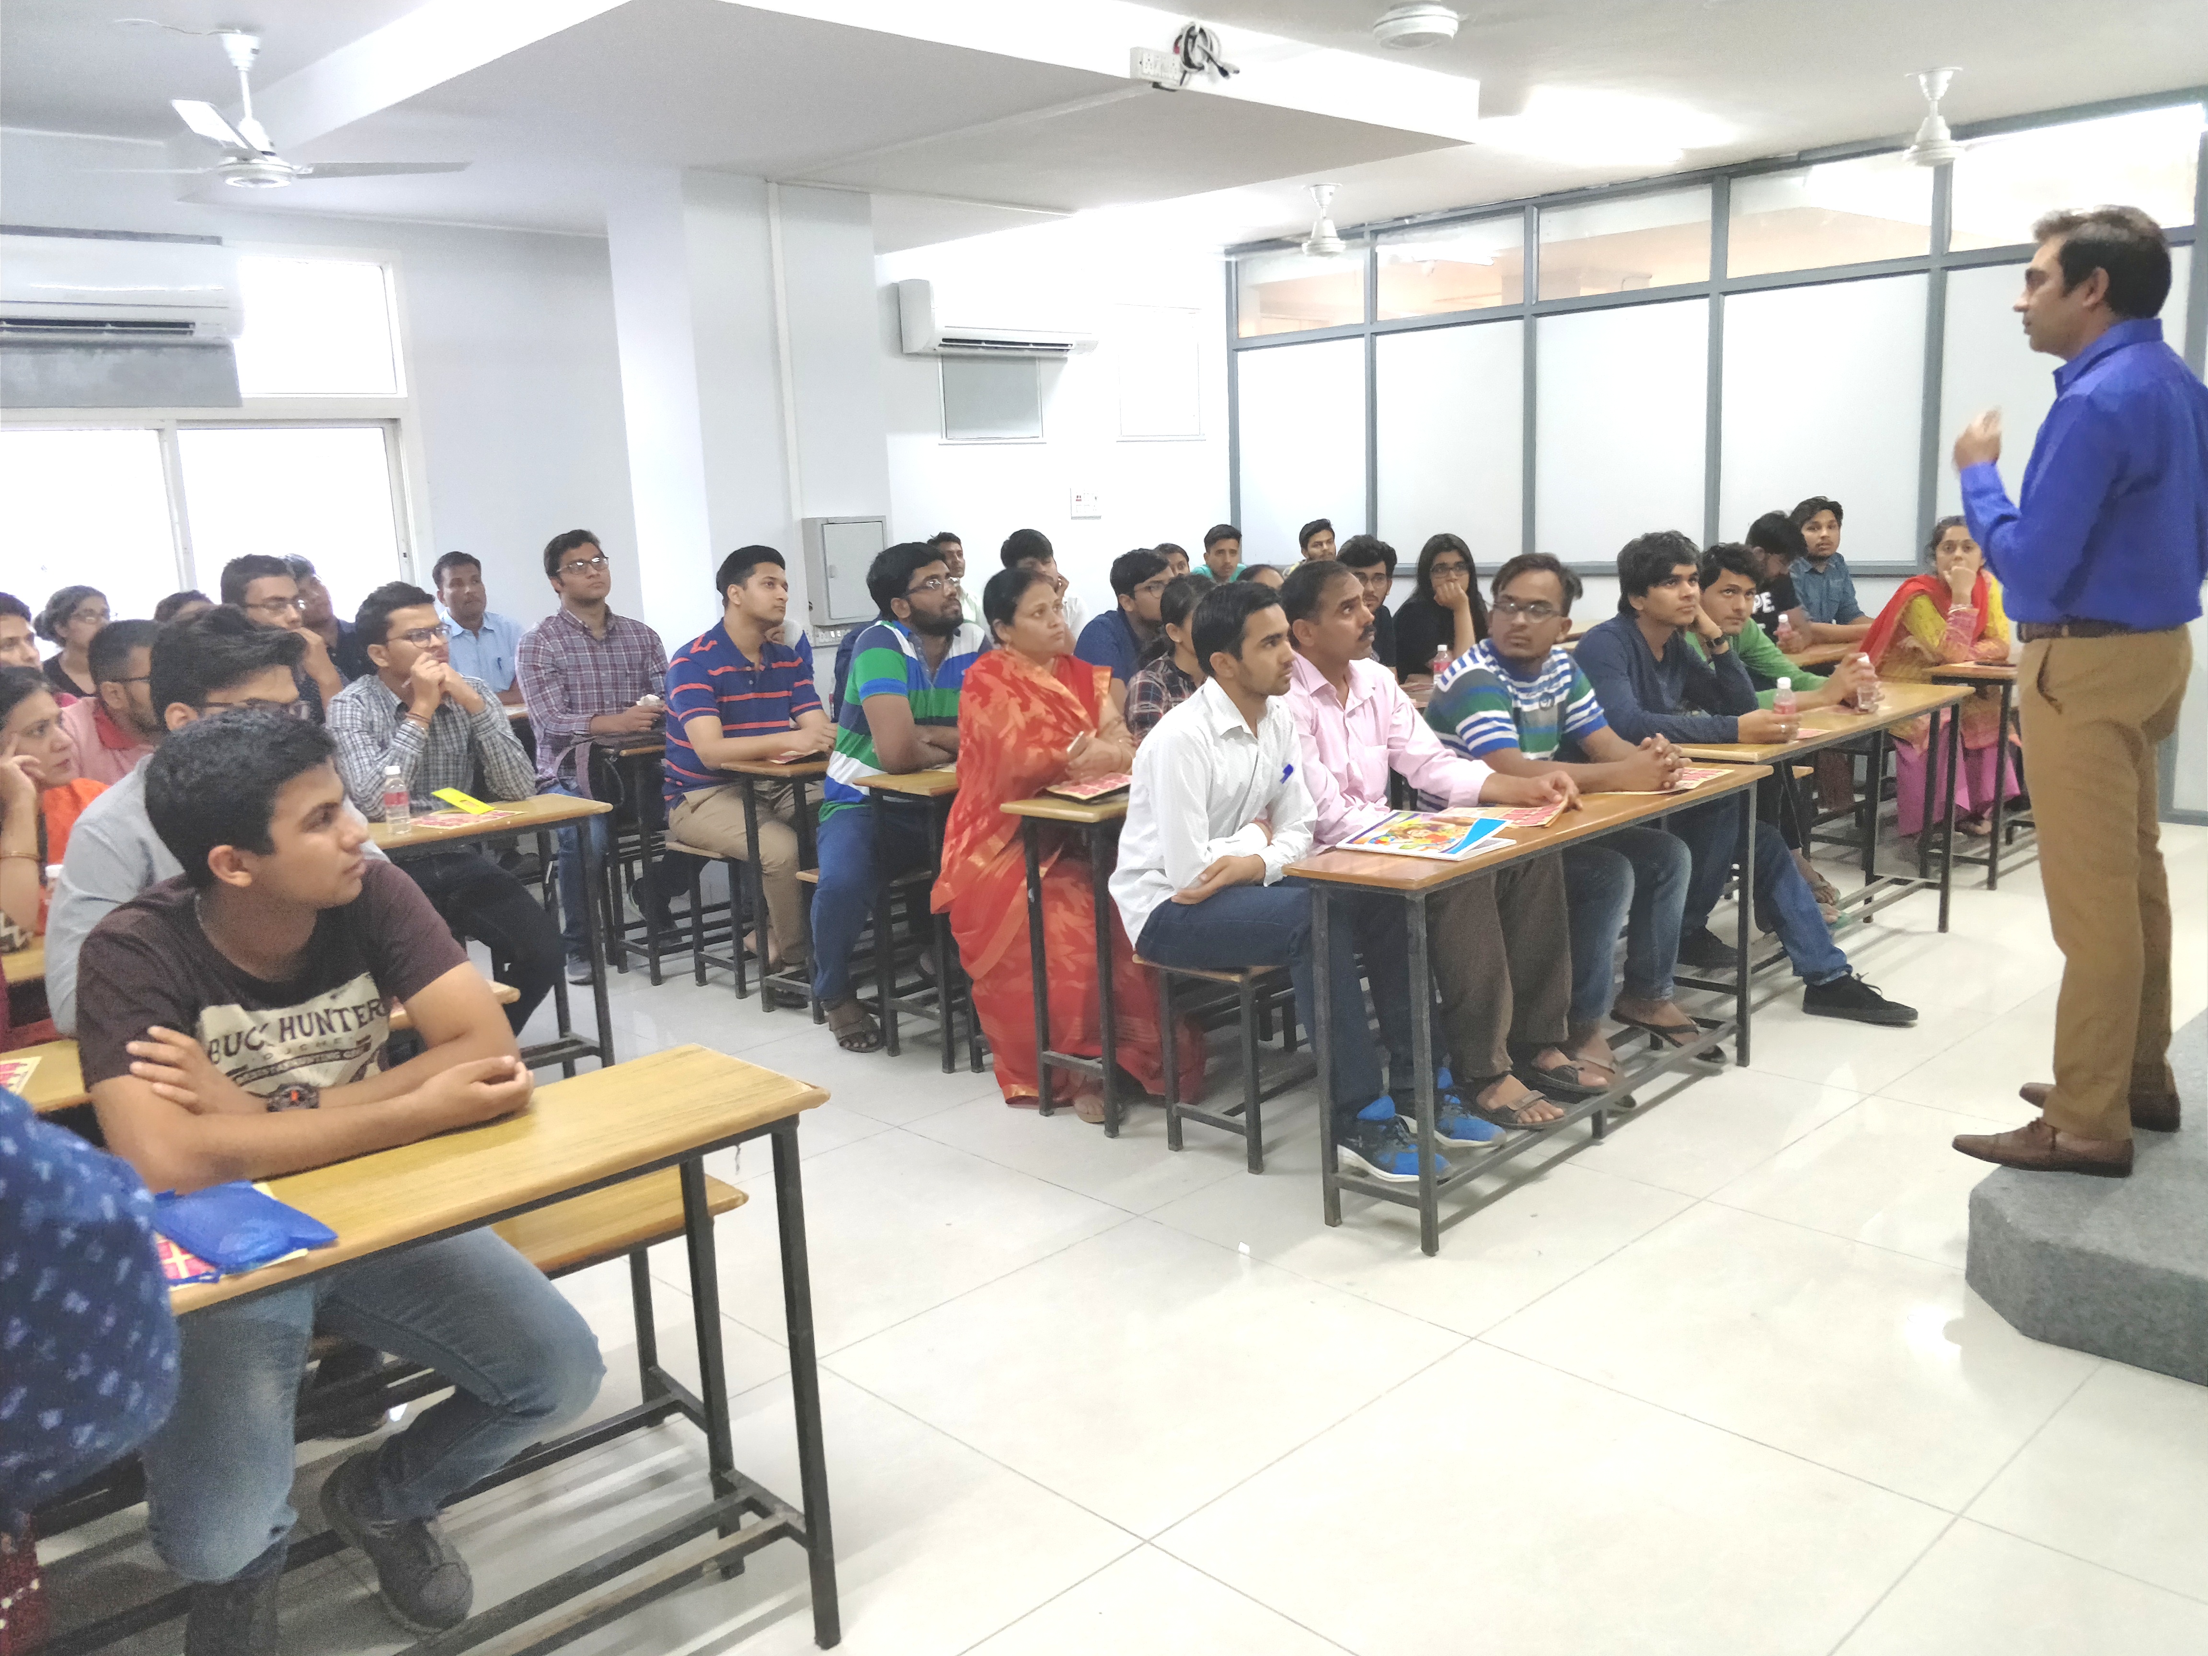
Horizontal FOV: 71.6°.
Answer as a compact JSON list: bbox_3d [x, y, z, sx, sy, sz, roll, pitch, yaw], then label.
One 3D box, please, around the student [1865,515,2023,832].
[{"bbox_3d":[3.100,-0.532,5.809,0.520,1.270,0.780,-8,14,-21],"label":"student"}]

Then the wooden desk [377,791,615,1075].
[{"bbox_3d":[-1.903,0.429,3.816,1.400,0.780,0.330,-14,17,-40],"label":"wooden desk"}]

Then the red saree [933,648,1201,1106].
[{"bbox_3d":[-0.048,0.073,3.836,0.550,1.050,0.750,-13,15,-43],"label":"red saree"}]

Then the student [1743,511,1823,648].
[{"bbox_3d":[2.636,-0.583,5.904,0.480,1.210,0.680,-10,13,-33],"label":"student"}]

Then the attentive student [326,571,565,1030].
[{"bbox_3d":[-1.817,0.033,4.251,0.800,1.350,0.540,9,18,43],"label":"attentive student"}]

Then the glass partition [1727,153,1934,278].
[{"bbox_3d":[3.032,-2.562,6.424,0.809,0.415,0.040,7,14,41],"label":"glass partition"}]

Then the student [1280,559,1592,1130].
[{"bbox_3d":[0.727,0.038,3.424,0.720,1.260,0.560,8,15,44],"label":"student"}]

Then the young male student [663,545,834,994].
[{"bbox_3d":[-1.092,-0.174,4.955,0.840,1.370,0.500,9,17,42],"label":"young male student"}]

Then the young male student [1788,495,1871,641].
[{"bbox_3d":[2.922,-0.667,6.132,0.500,1.250,0.680,-6,11,-17],"label":"young male student"}]

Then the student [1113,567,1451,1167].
[{"bbox_3d":[0.458,0.097,3.553,0.860,1.310,0.500,8,17,39],"label":"student"}]

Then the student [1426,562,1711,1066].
[{"bbox_3d":[1.141,-0.025,3.691,0.580,1.220,0.720,-9,13,-32],"label":"student"}]

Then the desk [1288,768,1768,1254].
[{"bbox_3d":[1.038,0.340,3.550,1.460,0.780,0.330,-14,17,-40],"label":"desk"}]

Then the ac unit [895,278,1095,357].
[{"bbox_3d":[-0.501,-2.455,7.394,1.000,0.310,0.220,-11,14,-39],"label":"ac unit"}]

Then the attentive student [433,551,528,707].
[{"bbox_3d":[-2.192,-0.302,5.376,0.500,1.270,0.680,-7,12,-25],"label":"attentive student"}]

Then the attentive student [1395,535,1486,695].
[{"bbox_3d":[1.314,-0.489,5.792,0.480,1.200,0.680,-6,12,-21],"label":"attentive student"}]

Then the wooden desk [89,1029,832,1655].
[{"bbox_3d":[-0.980,0.841,1.802,1.400,0.780,0.330,-13,16,-38],"label":"wooden desk"}]

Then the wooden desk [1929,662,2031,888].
[{"bbox_3d":[3.505,-0.296,5.787,1.380,0.780,0.320,-14,17,-41],"label":"wooden desk"}]

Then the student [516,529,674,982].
[{"bbox_3d":[-1.634,-0.258,4.949,0.550,1.340,0.750,-7,12,-25],"label":"student"}]

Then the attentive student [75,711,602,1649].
[{"bbox_3d":[-1.005,0.527,2.012,0.570,1.300,0.720,-13,17,-39],"label":"attentive student"}]

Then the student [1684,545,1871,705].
[{"bbox_3d":[2.122,-0.289,4.987,0.550,1.260,0.800,-12,16,-34],"label":"student"}]

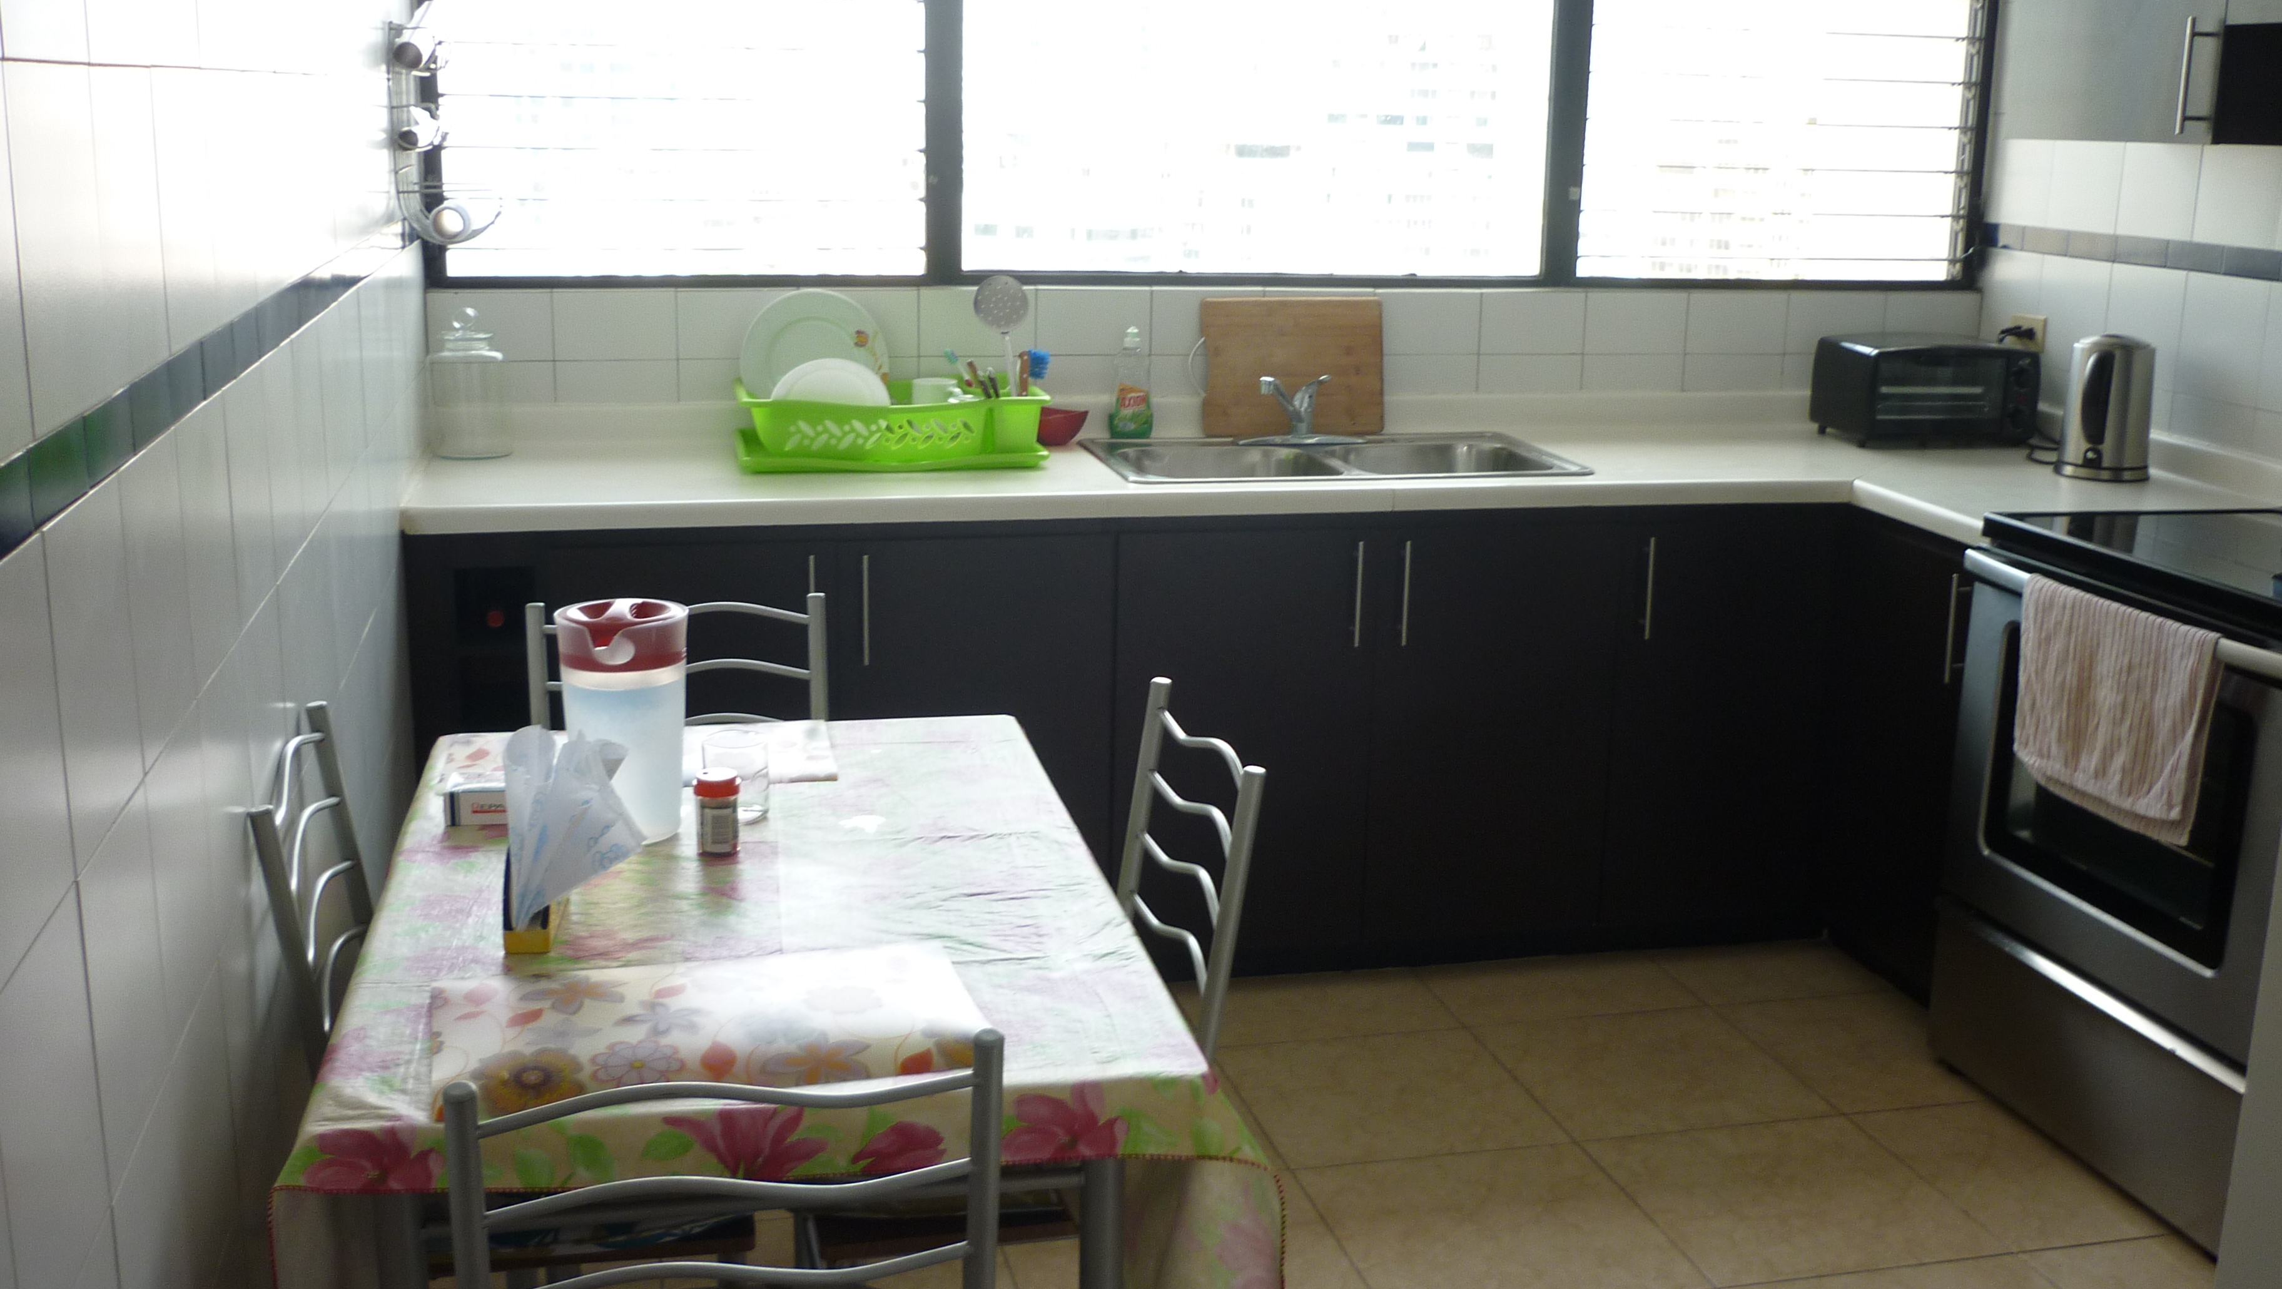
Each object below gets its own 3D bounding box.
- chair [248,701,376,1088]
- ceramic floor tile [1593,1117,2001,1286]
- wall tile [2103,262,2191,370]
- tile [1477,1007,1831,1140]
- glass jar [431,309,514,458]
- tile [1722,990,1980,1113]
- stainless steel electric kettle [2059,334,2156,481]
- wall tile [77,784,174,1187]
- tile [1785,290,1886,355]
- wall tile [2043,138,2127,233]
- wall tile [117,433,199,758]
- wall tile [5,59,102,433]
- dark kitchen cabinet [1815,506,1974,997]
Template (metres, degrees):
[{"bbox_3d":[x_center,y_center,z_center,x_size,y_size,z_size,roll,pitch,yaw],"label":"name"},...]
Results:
[{"bbox_3d":[-0.639,0.508,2.282,0.448,0.847,0.423,-2,14,-13],"label":"chair"},{"bbox_3d":[0.930,0.796,3.131,0.452,0.010,0.440,-2,14,-14],"label":"ceramic floor tile"},{"bbox_3d":[1.856,-0.589,4.024,0.010,0.207,0.207,-2,14,-13],"label":"wall tile"},{"bbox_3d":[0.827,0.695,3.537,0.452,0.010,0.440,-2,14,-14],"label":"tile"},{"bbox_3d":[-1.145,-0.447,3.704,0.130,0.250,0.130,-2,14,-13],"label":"glass jar"},{"bbox_3d":[1.248,0.673,3.620,0.437,0.010,0.437,-2,14,-13],"label":"tile"},{"bbox_3d":[1.730,-0.426,3.894,0.160,0.245,0.195,11,17,35],"label":"stainless steel electric kettle"},{"bbox_3d":[-0.688,0.228,1.470,0.010,0.220,0.226,-2,14,-13],"label":"wall tile"},{"bbox_3d":[1.412,-0.650,4.419,0.220,0.124,0.010,-2,14,-13],"label":"tile"},{"bbox_3d":[1.813,-0.885,4.160,0.010,0.187,0.207,-2,14,-13],"label":"wall tile"},{"bbox_3d":[-0.738,-0.036,1.626,0.010,0.215,0.215,-2,14,-13],"label":"wall tile"},{"bbox_3d":[-0.684,-0.254,1.372,0.010,0.220,0.226,-2,14,-13],"label":"wall tile"},{"bbox_3d":[1.625,0.196,3.892,0.600,0.857,0.436,-2,14,-12],"label":"dark kitchen cabinet"}]

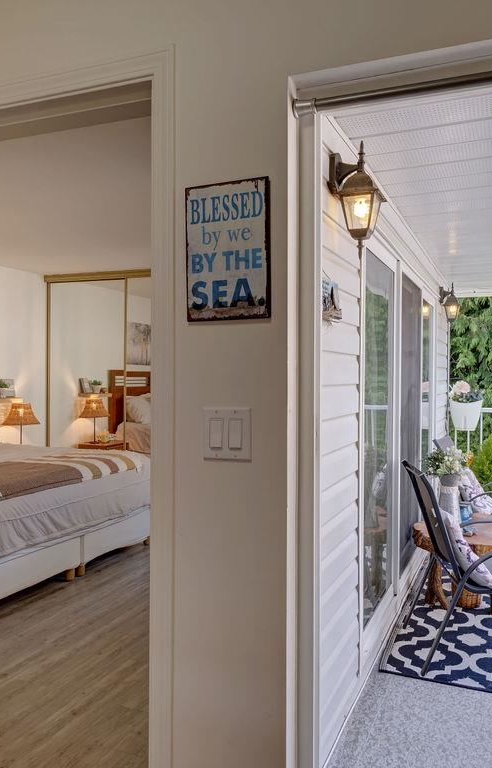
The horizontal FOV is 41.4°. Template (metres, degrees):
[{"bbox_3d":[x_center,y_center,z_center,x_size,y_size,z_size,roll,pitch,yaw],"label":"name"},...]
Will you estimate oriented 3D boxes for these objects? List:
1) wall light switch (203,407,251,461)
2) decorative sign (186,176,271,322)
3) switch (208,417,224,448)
[{"bbox_3d":[-0.041,0.111,1.445,0.115,0.115,0.010,0,0,22],"label":"wall light switch"},{"bbox_3d":[-0.039,-0.293,1.444,0.199,0.304,0.014,-1,-1,22],"label":"decorative sign"},{"bbox_3d":[-0.065,0.111,1.453,0.035,0.068,0.010,0,0,22],"label":"switch"}]

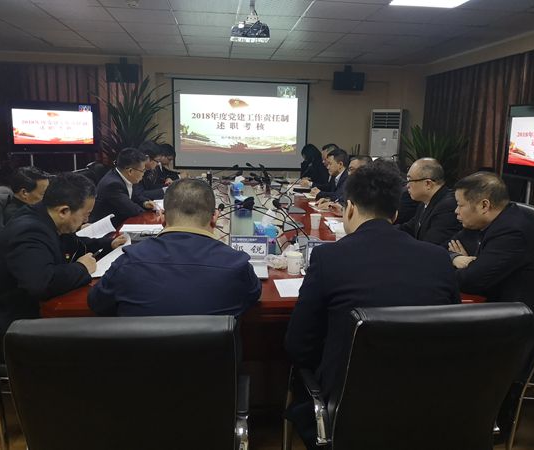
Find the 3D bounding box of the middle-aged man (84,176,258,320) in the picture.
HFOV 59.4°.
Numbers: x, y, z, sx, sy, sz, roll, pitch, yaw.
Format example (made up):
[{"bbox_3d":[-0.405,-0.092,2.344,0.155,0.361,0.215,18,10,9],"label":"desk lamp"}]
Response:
[{"bbox_3d":[-0.325,0.420,1.836,0.580,1.220,0.740,0,11,-6],"label":"middle-aged man"}]

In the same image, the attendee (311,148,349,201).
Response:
[{"bbox_3d":[0.637,-0.092,4.439,0.680,1.260,0.540,0,11,-6],"label":"attendee"}]

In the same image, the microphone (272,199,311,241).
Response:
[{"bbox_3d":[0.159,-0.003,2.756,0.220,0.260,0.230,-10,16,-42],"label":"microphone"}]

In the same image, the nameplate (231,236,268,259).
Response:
[{"bbox_3d":[-0.088,0.118,2.374,0.190,0.110,0.060,0,11,-6],"label":"nameplate"}]

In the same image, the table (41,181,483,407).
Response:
[{"bbox_3d":[-0.211,0.236,4.085,1.870,0.750,4.400,0,12,-6],"label":"table"}]

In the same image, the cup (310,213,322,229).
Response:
[{"bbox_3d":[0.343,-0.022,3.310,0.075,0.090,0.075,1,12,0],"label":"cup"}]

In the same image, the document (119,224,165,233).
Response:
[{"bbox_3d":[-0.857,0.017,3.205,0.290,0.012,0.215,0,12,-6],"label":"document"}]

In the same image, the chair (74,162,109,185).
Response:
[{"bbox_3d":[-1.410,0.002,4.364,0.640,1.050,0.600,0,12,-6],"label":"chair"}]

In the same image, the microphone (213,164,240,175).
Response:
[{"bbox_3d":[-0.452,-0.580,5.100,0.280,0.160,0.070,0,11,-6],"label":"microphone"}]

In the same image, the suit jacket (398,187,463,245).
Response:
[{"bbox_3d":[0.977,0.122,2.621,0.480,0.680,0.520,0,12,-6],"label":"suit jacket"}]

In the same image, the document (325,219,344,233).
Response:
[{"bbox_3d":[0.552,0.009,3.240,0.260,0.015,0.300,0,11,-6],"label":"document"}]

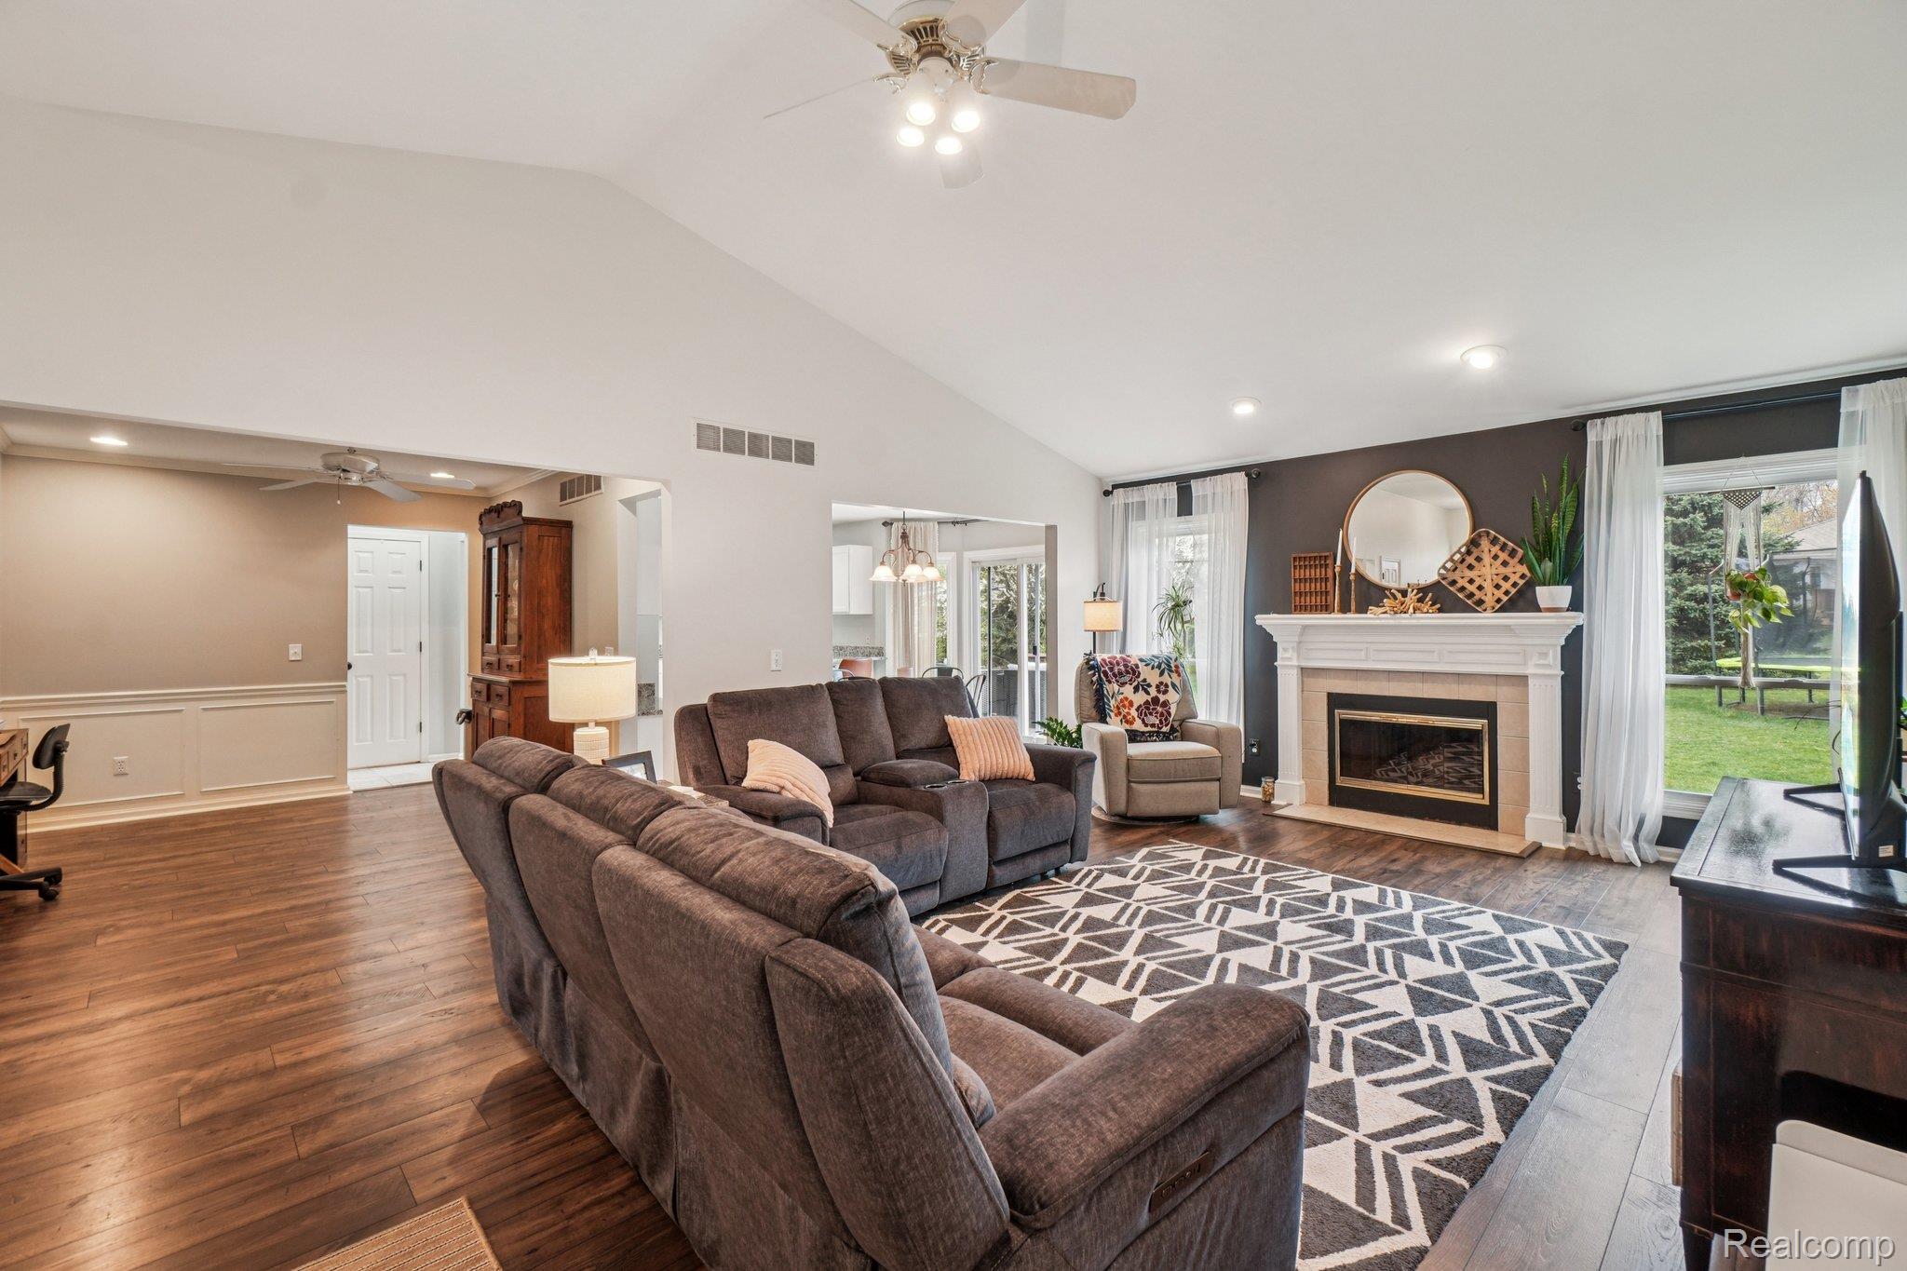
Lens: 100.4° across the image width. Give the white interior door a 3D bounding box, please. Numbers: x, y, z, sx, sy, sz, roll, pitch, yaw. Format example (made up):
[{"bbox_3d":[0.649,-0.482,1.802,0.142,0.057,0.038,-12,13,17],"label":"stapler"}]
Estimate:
[{"bbox_3d":[-5.122,0.164,7.111,0.620,2.035,0.050,-1,1,-44],"label":"white interior door"}]

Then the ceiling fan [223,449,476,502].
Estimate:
[{"bbox_3d":[-3.507,-1.011,4.634,1.170,0.360,1.170,-1,1,-45],"label":"ceiling fan"}]

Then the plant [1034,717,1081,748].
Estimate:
[{"bbox_3d":[0.826,0.887,5.754,0.460,0.590,0.460,-1,1,-44],"label":"plant"}]

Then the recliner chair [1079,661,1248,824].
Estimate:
[{"bbox_3d":[1.283,0.688,5.408,0.910,1.030,0.930,0,1,-10],"label":"recliner chair"}]

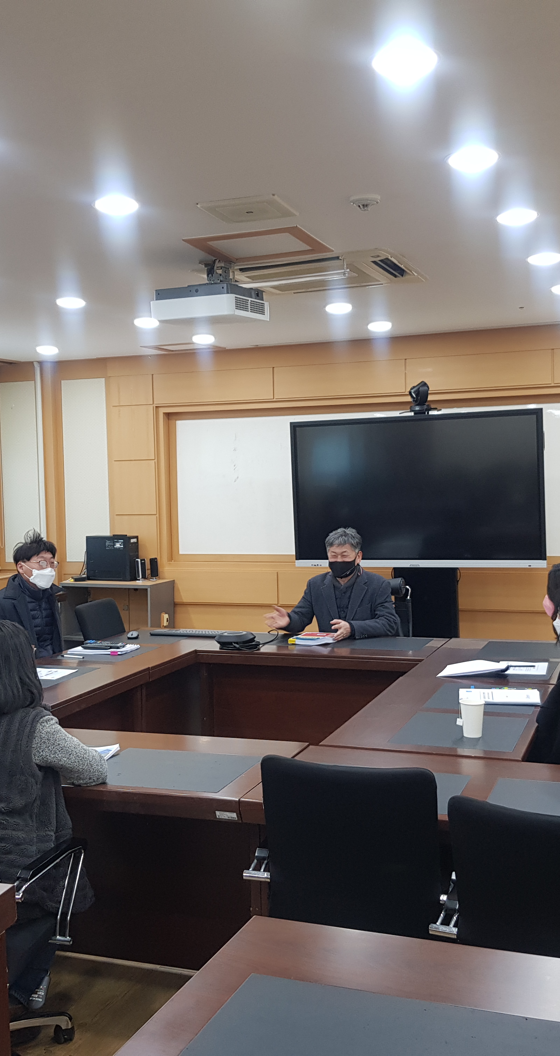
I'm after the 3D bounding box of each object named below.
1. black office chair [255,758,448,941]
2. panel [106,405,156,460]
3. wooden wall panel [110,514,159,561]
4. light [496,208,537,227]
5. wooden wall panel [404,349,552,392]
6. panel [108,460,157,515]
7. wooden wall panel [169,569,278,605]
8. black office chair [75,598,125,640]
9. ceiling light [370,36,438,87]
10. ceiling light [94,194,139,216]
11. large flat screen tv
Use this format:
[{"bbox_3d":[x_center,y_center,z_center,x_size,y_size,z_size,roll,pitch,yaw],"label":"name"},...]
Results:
[{"bbox_3d":[0.283,1.024,2.882,0.580,0.910,0.600,0,3,23],"label":"black office chair"},{"bbox_3d":[-1.232,-0.788,8.793,0.420,0.450,0.030,0,2,20],"label":"panel"},{"bbox_3d":[-1.197,0.122,8.822,0.410,0.450,0.030,0,2,20],"label":"wooden wall panel"},{"bbox_3d":[1.004,-1.319,4.497,0.160,0.030,0.160,0,2,20],"label":"light"},{"bbox_3d":[1.373,-1.100,7.400,1.035,0.228,0.030,0,3,21],"label":"wooden wall panel"},{"bbox_3d":[-1.150,-0.321,8.369,0.365,0.438,0.025,0,3,21],"label":"panel"},{"bbox_3d":[-0.460,0.462,8.274,0.934,0.268,0.020,0,3,21],"label":"wooden wall panel"},{"bbox_3d":[-0.822,0.887,6.073,0.600,0.900,0.580,0,3,21],"label":"black office chair"},{"bbox_3d":[0.306,-1.140,2.588,0.155,0.030,0.155,0,3,21],"label":"ceiling light"},{"bbox_3d":[-0.578,-1.137,3.742,0.160,0.030,0.160,-1,3,0],"label":"ceiling light"},{"bbox_3d":[0.911,-0.243,7.120,1.724,1.018,0.090,0,3,21],"label":"large flat screen tv"}]

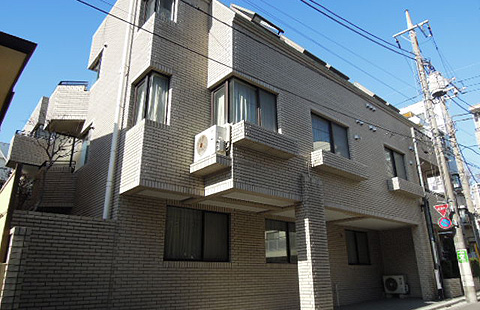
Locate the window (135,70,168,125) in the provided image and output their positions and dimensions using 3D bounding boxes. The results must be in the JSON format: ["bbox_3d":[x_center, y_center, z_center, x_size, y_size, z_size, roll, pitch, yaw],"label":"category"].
[{"bbox_3d":[-2.127,-1.180,7.866,0.472,1.255,0.945,15,-25,-37],"label":"window"}]

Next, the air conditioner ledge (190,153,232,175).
[{"bbox_3d":[-0.633,0.249,7.214,0.410,0.181,0.982,15,-25,-37],"label":"air conditioner ledge"}]

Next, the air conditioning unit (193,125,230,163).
[{"bbox_3d":[-0.628,-0.183,7.306,0.303,0.672,0.856,15,-25,-37],"label":"air conditioning unit"}]

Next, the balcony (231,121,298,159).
[{"bbox_3d":[0.628,-0.299,7.602,1.725,0.391,0.381,16,-25,-38],"label":"balcony"}]

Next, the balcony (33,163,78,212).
[{"bbox_3d":[-5.614,1.110,10.709,1.185,1.380,1.030,-1,-20,0],"label":"balcony"}]

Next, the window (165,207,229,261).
[{"bbox_3d":[-1.037,2.037,8.417,1.917,1.264,0.093,16,-25,-38],"label":"window"}]

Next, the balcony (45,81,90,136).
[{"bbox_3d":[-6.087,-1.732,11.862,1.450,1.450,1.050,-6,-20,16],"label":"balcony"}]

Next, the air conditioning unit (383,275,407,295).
[{"bbox_3d":[5.288,4.383,11.205,0.295,0.605,0.738,15,-25,-37],"label":"air conditioning unit"}]

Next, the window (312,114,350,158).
[{"bbox_3d":[2.739,-0.490,9.910,1.764,1.159,0.118,15,-25,-37],"label":"window"}]

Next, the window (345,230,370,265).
[{"bbox_3d":[4.566,3.609,12.909,1.500,1.264,0.093,16,-25,-38],"label":"window"}]

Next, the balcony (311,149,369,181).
[{"bbox_3d":[2.876,0.322,9.423,2.215,0.391,0.360,16,-25,-38],"label":"balcony"}]

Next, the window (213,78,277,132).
[{"bbox_3d":[0.127,-1.031,8.381,1.432,1.210,0.900,15,-25,-37],"label":"window"}]

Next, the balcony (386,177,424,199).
[{"bbox_3d":[5.900,1.195,11.831,1.890,0.397,0.371,16,-25,-38],"label":"balcony"}]

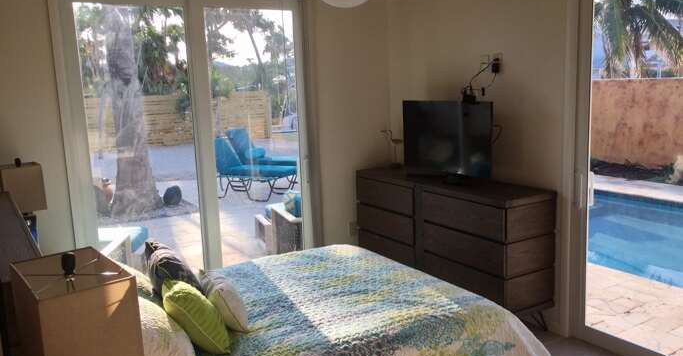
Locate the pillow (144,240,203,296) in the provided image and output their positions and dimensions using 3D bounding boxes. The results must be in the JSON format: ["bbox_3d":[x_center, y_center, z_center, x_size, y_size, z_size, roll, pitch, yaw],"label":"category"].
[{"bbox_3d":[-0.746,0.472,2.685,0.170,0.400,0.420,-44,21,-12],"label":"pillow"}]

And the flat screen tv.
[{"bbox_3d":[0.801,-0.291,4.384,0.090,0.560,0.830,-10,12,-43],"label":"flat screen tv"}]

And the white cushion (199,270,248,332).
[{"bbox_3d":[-0.518,0.524,2.487,0.130,0.280,0.330,-35,21,-19],"label":"white cushion"}]

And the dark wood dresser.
[{"bbox_3d":[0.781,0.453,4.500,0.445,0.880,1.836,-7,10,-30],"label":"dark wood dresser"}]

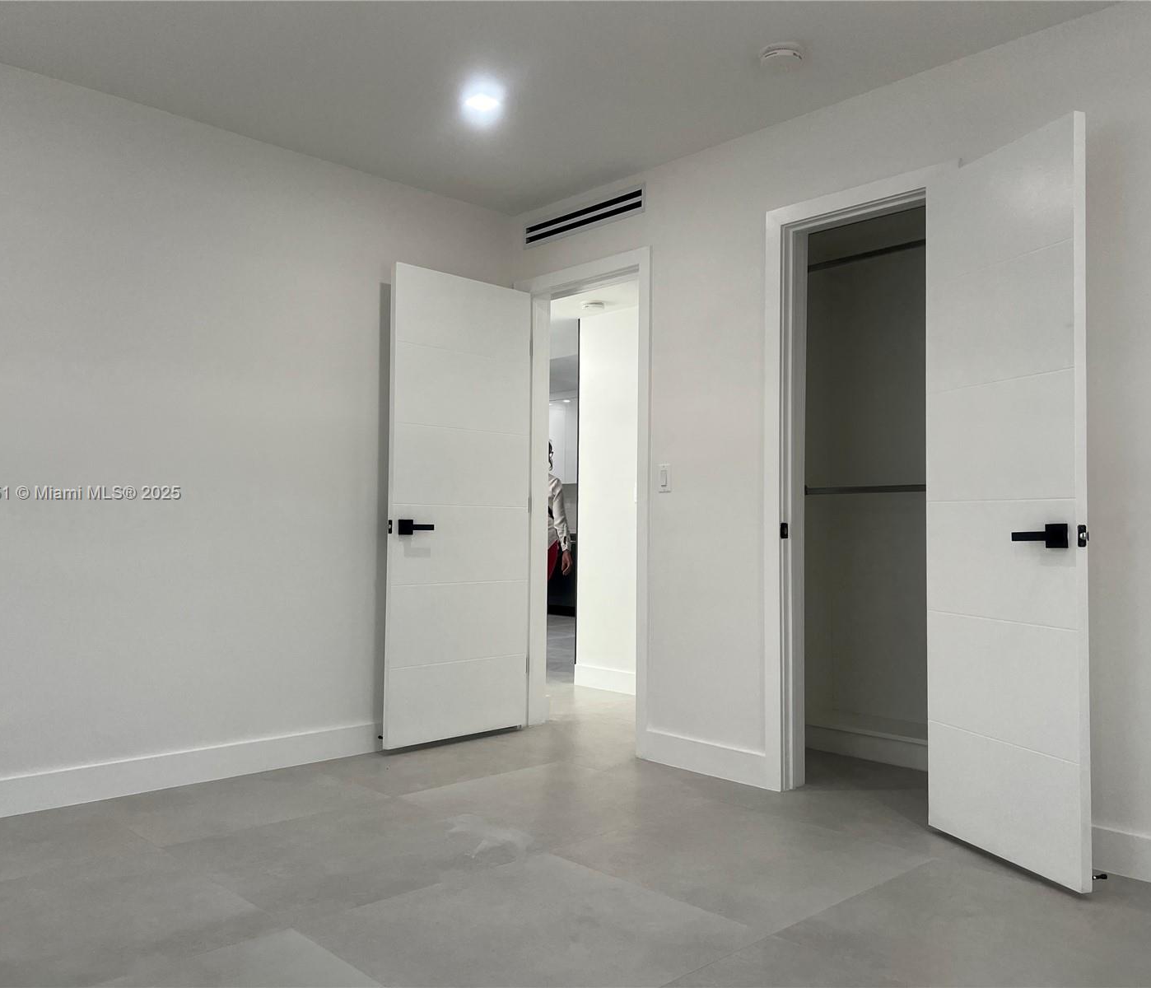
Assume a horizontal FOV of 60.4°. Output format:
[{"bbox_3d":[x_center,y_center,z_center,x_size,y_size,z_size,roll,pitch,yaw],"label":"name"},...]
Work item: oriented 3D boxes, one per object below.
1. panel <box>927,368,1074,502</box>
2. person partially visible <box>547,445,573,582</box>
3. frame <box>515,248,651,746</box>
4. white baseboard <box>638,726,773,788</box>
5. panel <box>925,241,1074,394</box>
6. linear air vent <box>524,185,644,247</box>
[{"bbox_3d":[1.230,-0.151,2.866,0.038,0.340,0.602,1,-2,-18],"label":"panel"},{"bbox_3d":[-0.283,0.397,7.846,0.520,1.660,0.320,1,-2,-2],"label":"person partially visible"},{"bbox_3d":[0.047,0.040,4.443,0.130,2.123,0.893,3,-3,-43],"label":"frame"},{"bbox_3d":[0.500,1.022,3.828,0.017,0.121,0.583,3,-3,-43],"label":"white baseboard"},{"bbox_3d":[1.233,-0.493,2.880,0.038,0.344,0.602,1,-2,-18],"label":"panel"},{"bbox_3d":[0.035,-1.232,4.444,0.030,0.123,0.785,3,-3,-43],"label":"linear air vent"}]

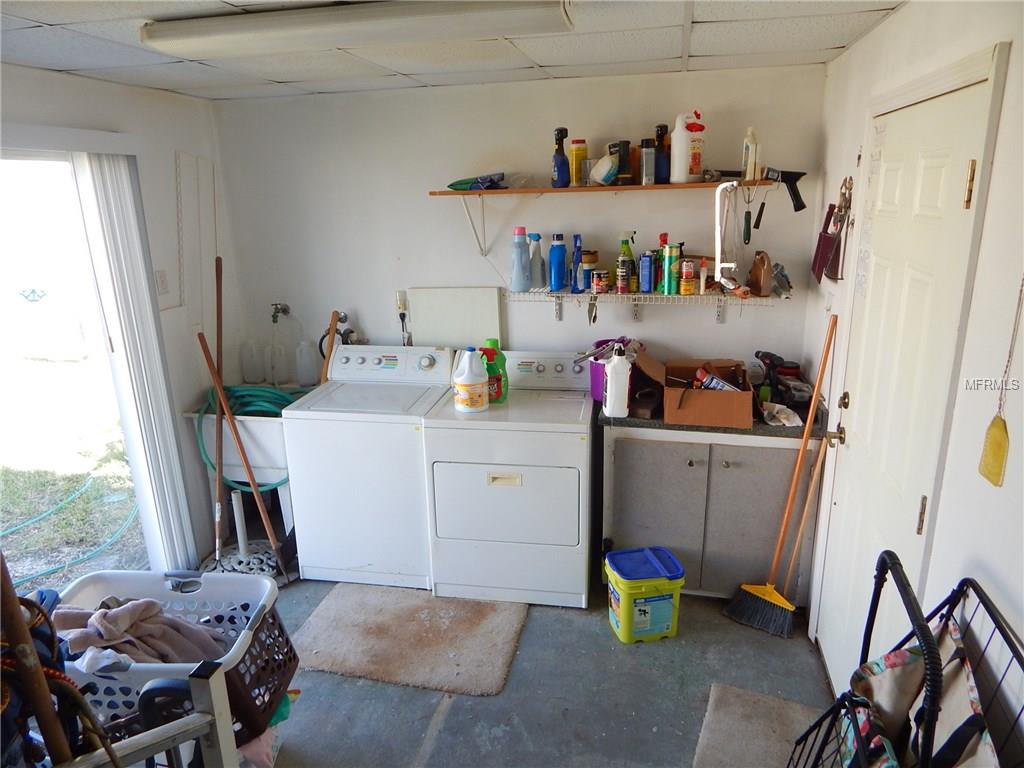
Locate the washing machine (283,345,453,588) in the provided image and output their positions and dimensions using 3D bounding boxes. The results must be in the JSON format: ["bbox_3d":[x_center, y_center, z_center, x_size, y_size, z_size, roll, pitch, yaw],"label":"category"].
[{"bbox_3d":[-0.682,0.392,3.412,0.682,1.078,0.670,2,16,9],"label":"washing machine"}]

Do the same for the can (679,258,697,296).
[{"bbox_3d":[0.816,-0.493,3.021,0.065,0.168,0.065,-1,15,0],"label":"can"}]

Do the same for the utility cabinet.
[{"bbox_3d":[0.931,0.542,3.161,0.896,0.855,0.600,3,15,15],"label":"utility cabinet"}]

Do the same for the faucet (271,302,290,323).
[{"bbox_3d":[-1.329,-0.410,3.743,0.062,0.110,0.130,2,17,12],"label":"faucet"}]

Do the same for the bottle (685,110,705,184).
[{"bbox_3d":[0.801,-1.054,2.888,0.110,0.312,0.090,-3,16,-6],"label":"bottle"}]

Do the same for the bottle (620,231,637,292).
[{"bbox_3d":[0.548,-0.584,3.088,0.095,0.280,0.070,5,17,20],"label":"bottle"}]

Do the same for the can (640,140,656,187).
[{"bbox_3d":[0.615,-0.995,2.926,0.064,0.201,0.064,3,15,15],"label":"can"}]

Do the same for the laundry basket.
[{"bbox_3d":[-1.095,0.869,2.041,0.680,0.320,0.470,0,15,5],"label":"laundry basket"}]

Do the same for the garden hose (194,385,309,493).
[{"bbox_3d":[-1.334,0.271,3.436,0.510,0.420,0.500,2,15,11],"label":"garden hose"}]

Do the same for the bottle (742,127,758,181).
[{"bbox_3d":[1.044,-1.005,2.844,0.060,0.224,0.080,0,16,3],"label":"bottle"}]

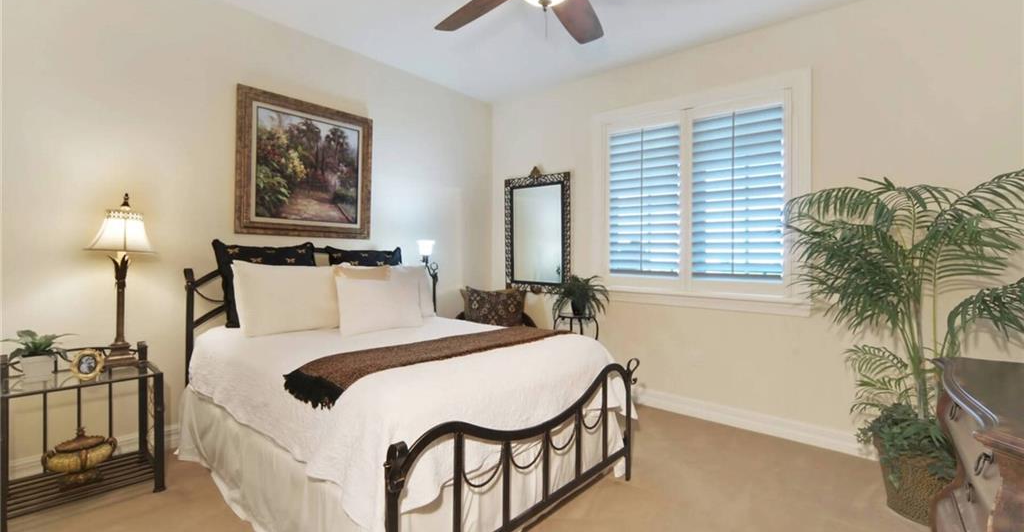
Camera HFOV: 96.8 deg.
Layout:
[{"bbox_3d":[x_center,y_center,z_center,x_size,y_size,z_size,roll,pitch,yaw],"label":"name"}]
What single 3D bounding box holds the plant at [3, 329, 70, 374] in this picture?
[{"bbox_3d":[-2.173,0.405,2.084,0.210,0.220,0.240,2,1,42],"label":"plant"}]

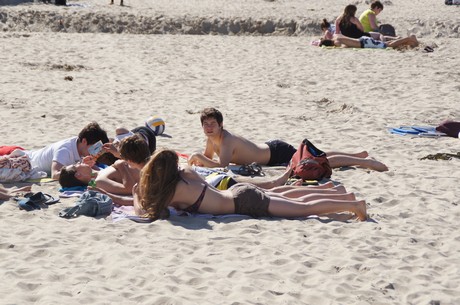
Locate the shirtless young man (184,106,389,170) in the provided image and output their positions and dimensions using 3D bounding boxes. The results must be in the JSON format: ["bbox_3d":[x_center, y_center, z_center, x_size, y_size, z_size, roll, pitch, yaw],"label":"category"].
[{"bbox_3d":[0.531,-0.133,15.900,1.850,0.530,0.580,0,8,0],"label":"shirtless young man"}]

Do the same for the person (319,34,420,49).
[{"bbox_3d":[2.519,-2.022,31.100,1.760,0.250,0.500,0,8,0],"label":"person"}]

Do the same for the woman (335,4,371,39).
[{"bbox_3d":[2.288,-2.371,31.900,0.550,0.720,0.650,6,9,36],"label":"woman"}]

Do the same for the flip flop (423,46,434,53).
[{"bbox_3d":[3.450,-1.779,29.886,0.250,0.080,0.110,4,9,30],"label":"flip flop"}]

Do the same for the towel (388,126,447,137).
[{"bbox_3d":[1.990,-0.212,18.228,0.660,0.060,0.600,0,8,0],"label":"towel"}]

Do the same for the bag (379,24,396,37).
[{"bbox_3d":[3.000,-2.279,32.800,0.330,0.290,0.220,-2,8,-11],"label":"bag"}]

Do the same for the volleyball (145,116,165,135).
[{"bbox_3d":[-0.792,-0.283,18.400,0.210,0.210,0.210,0,8,0],"label":"volleyball"}]

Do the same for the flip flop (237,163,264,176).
[{"bbox_3d":[0.183,0.161,15.365,0.260,0.090,0.130,2,8,11],"label":"flip flop"}]

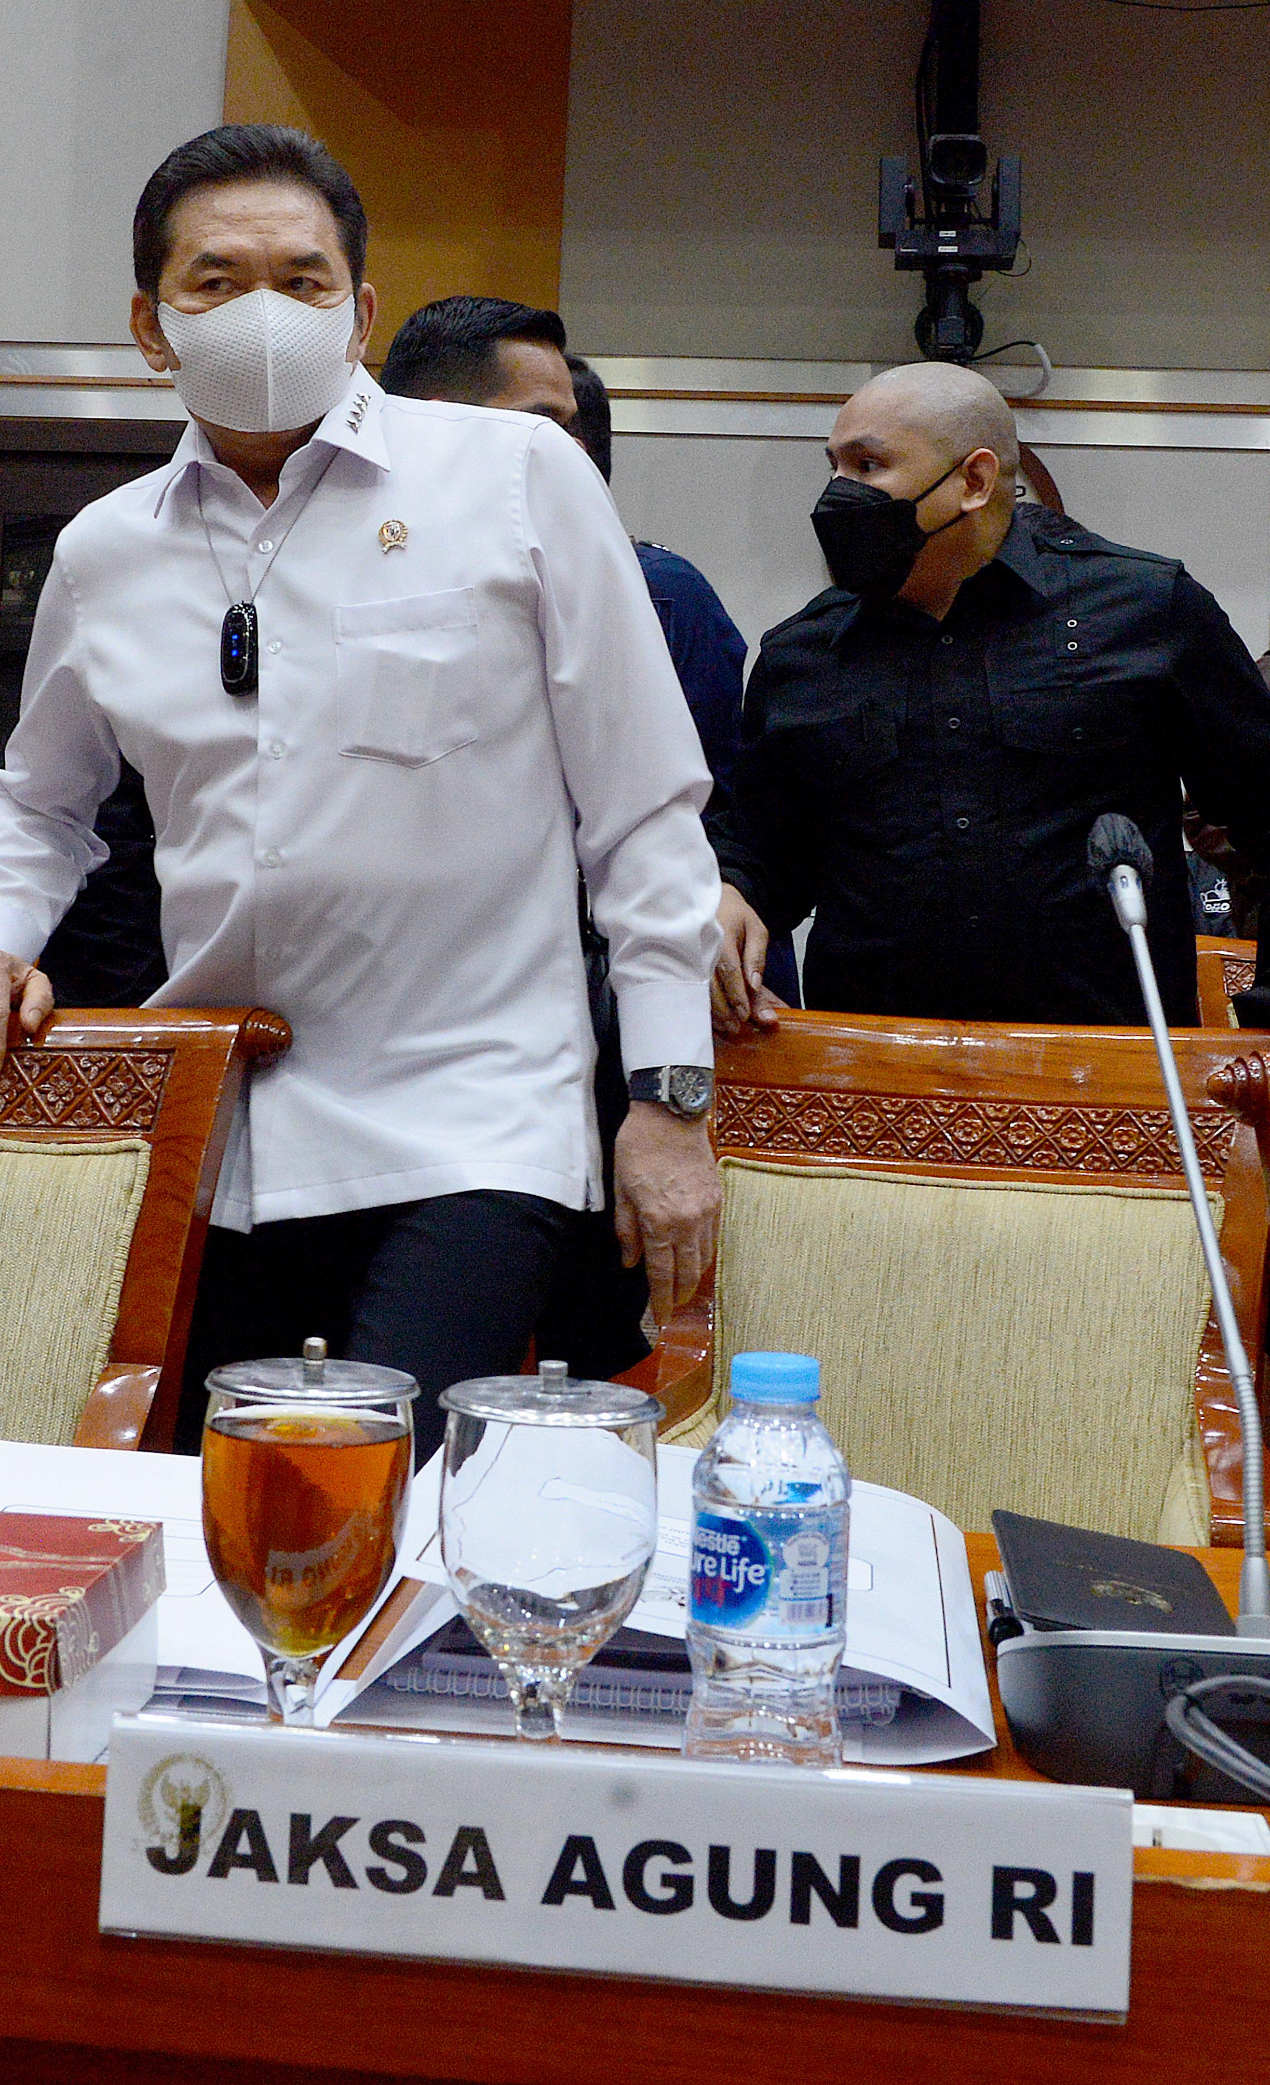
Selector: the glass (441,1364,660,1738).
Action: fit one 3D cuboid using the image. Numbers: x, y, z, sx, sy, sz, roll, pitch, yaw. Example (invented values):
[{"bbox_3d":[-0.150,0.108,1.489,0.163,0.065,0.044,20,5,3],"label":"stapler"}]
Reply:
[{"bbox_3d":[-0.033,0.194,0.718,0.081,0.154,0.081,2,-2,0],"label":"glass"}]

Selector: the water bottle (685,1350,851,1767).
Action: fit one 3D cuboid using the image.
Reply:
[{"bbox_3d":[0.051,0.198,0.758,0.062,0.155,0.062,2,-2,0],"label":"water bottle"}]

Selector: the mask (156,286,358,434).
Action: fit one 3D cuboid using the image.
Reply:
[{"bbox_3d":[-0.283,-0.510,1.494,0.150,0.115,0.085,3,4,-15],"label":"mask"}]

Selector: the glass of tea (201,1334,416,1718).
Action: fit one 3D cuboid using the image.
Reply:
[{"bbox_3d":[-0.125,0.190,0.753,0.081,0.154,0.081,2,-2,0],"label":"glass of tea"}]

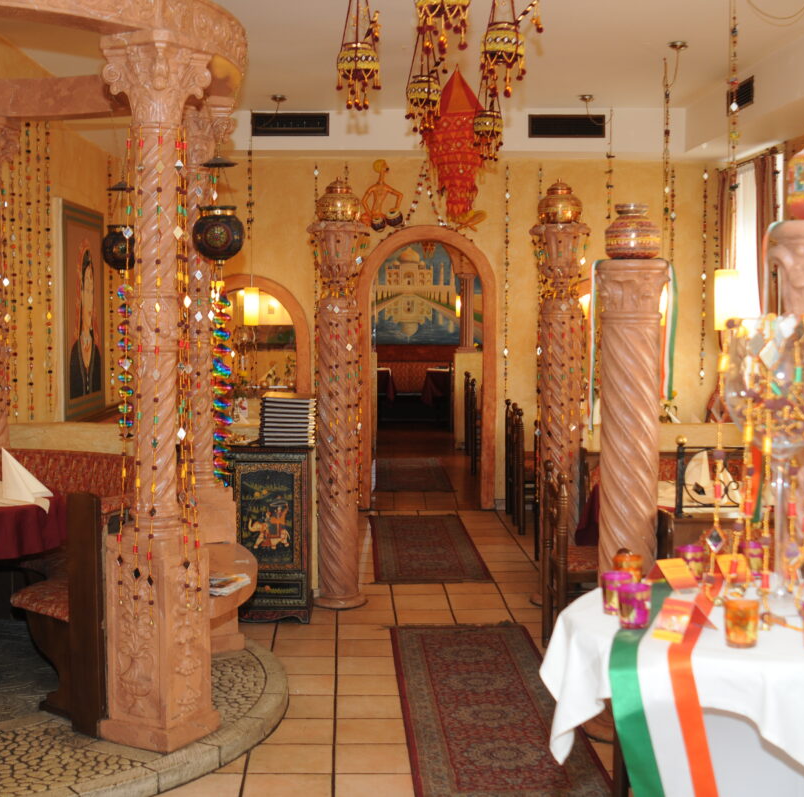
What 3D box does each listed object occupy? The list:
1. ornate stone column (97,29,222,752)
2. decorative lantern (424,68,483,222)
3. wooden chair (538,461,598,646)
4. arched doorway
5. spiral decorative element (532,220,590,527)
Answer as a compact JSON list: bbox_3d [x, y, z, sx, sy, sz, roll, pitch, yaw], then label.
[{"bbox_3d":[-0.886,-0.009,4.344,0.300,2.515,0.300,2,5,25],"label":"ornate stone column"},{"bbox_3d":[0.324,-1.504,7.109,0.410,0.920,0.410,0,4,-3],"label":"decorative lantern"},{"bbox_3d":[0.915,0.771,5.597,0.460,0.906,0.470,0,4,-3],"label":"wooden chair"},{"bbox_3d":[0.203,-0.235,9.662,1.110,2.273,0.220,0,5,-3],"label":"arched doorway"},{"bbox_3d":[0.893,0.087,6.680,0.340,2.120,0.340,1,5,8],"label":"spiral decorative element"}]

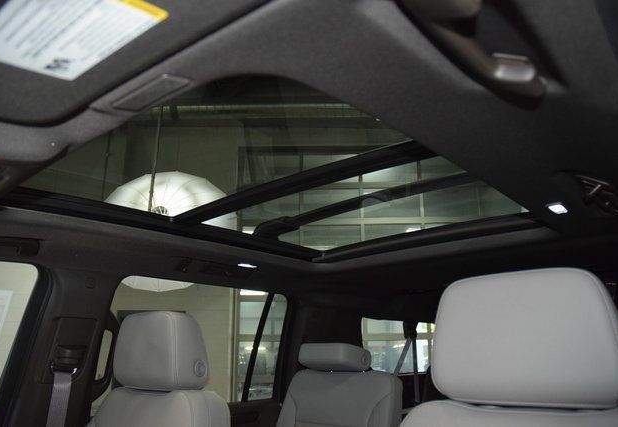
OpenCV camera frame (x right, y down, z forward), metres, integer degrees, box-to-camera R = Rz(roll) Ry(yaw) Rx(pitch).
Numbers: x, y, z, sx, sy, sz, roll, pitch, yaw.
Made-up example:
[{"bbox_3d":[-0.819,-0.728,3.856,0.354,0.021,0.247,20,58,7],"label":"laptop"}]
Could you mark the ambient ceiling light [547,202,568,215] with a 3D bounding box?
[{"bbox_3d":[0.534,-0.010,1.030,0.028,0.012,0.065,-15,-21,38],"label":"ambient ceiling light"}]

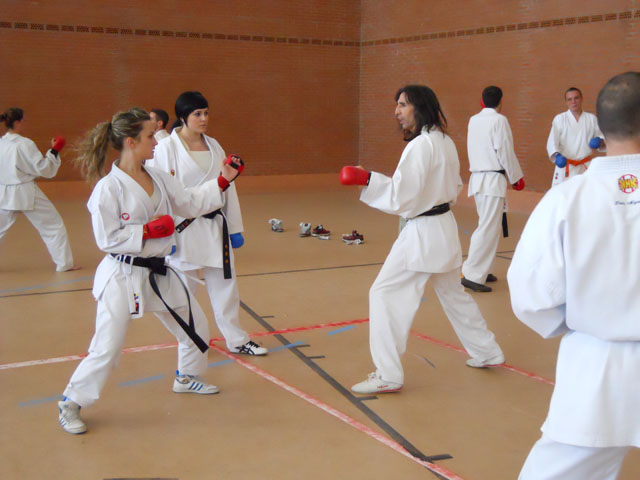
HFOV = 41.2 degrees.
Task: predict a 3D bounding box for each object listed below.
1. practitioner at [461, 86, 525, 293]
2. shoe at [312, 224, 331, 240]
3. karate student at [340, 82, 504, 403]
[{"bbox_3d":[1.634,-0.472,7.851,0.485,1.820,0.495,-7,12,-42],"label":"practitioner"},{"bbox_3d":[0.013,-0.103,10.913,0.270,0.125,0.110,4,10,23],"label":"shoe"},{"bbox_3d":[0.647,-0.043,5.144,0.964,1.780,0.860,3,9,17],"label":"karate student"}]

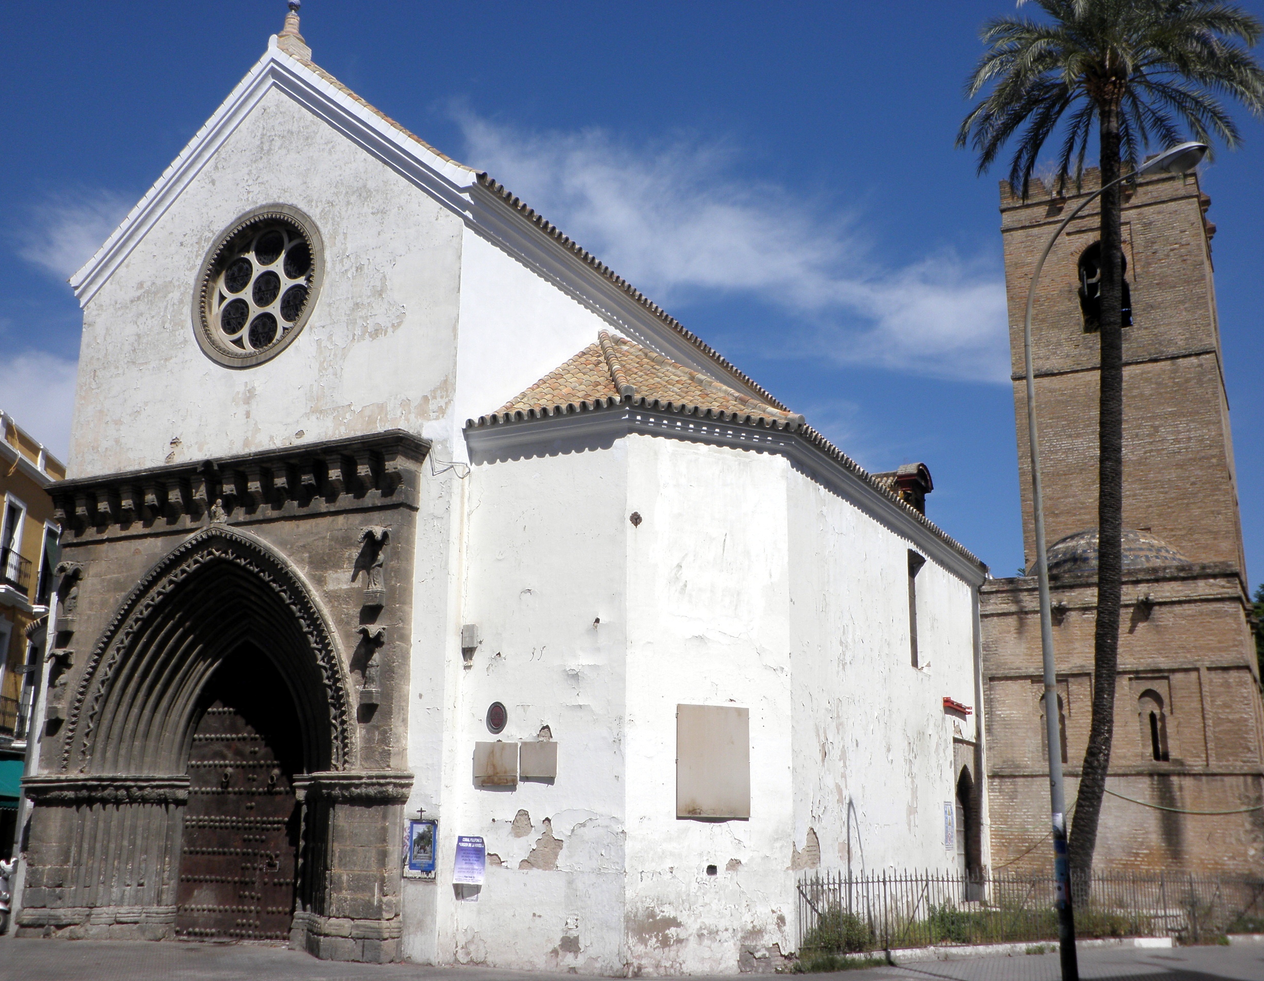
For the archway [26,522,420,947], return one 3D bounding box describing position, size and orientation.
[{"bbox_3d":[-6.293,3.765,21.208,7.605,6.435,1.300,-7,-15,27],"label":"archway"}]

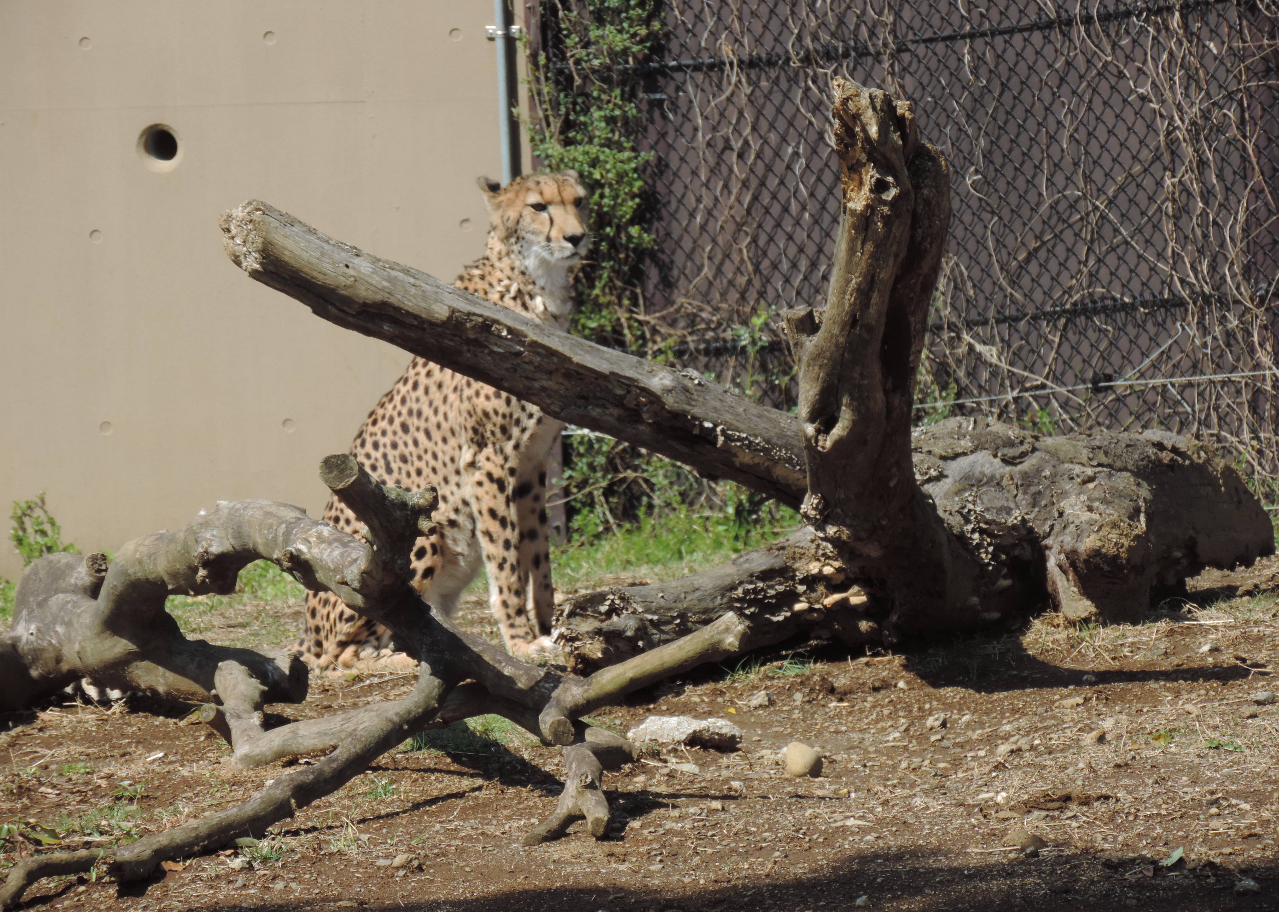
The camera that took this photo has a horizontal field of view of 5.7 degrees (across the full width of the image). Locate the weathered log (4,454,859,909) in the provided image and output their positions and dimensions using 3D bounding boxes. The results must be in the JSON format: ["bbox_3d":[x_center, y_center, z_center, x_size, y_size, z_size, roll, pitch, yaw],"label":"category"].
[{"bbox_3d":[-0.421,0.409,25.400,1.650,0.560,2.000,-3,5,0],"label":"weathered log"}]

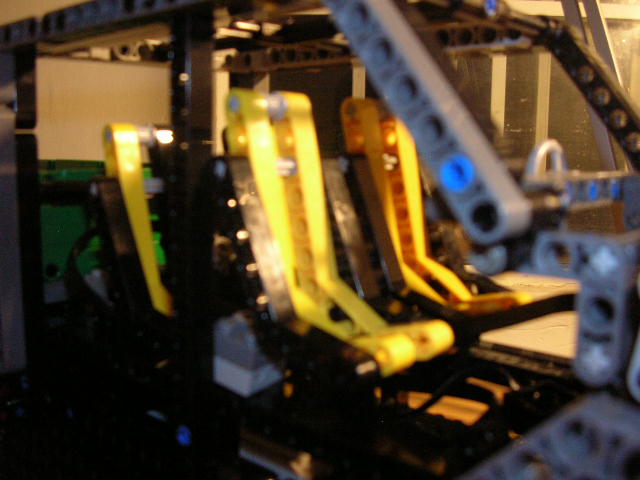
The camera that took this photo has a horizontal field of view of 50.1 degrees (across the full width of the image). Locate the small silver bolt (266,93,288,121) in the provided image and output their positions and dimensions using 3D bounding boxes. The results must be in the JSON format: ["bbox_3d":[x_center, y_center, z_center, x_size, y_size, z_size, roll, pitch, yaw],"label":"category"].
[{"bbox_3d":[-0.013,-0.035,0.177,0.007,0.007,0.008,-12,-2,44],"label":"small silver bolt"}]

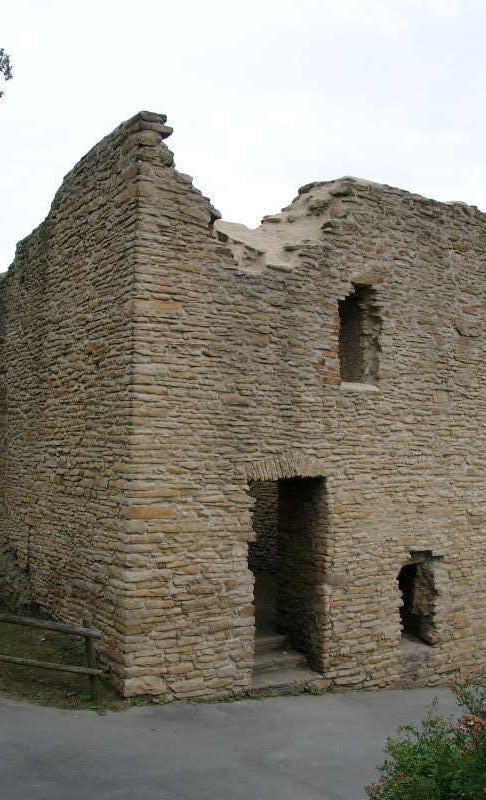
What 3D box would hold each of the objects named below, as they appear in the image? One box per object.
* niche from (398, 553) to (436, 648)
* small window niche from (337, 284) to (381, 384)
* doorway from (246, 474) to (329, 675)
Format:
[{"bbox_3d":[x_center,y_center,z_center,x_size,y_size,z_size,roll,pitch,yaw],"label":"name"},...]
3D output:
[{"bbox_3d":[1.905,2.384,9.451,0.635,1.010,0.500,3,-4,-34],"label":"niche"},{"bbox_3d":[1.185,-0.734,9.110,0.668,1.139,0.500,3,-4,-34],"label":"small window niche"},{"bbox_3d":[0.270,1.841,8.521,1.051,2.046,0.750,3,-4,-34],"label":"doorway"}]

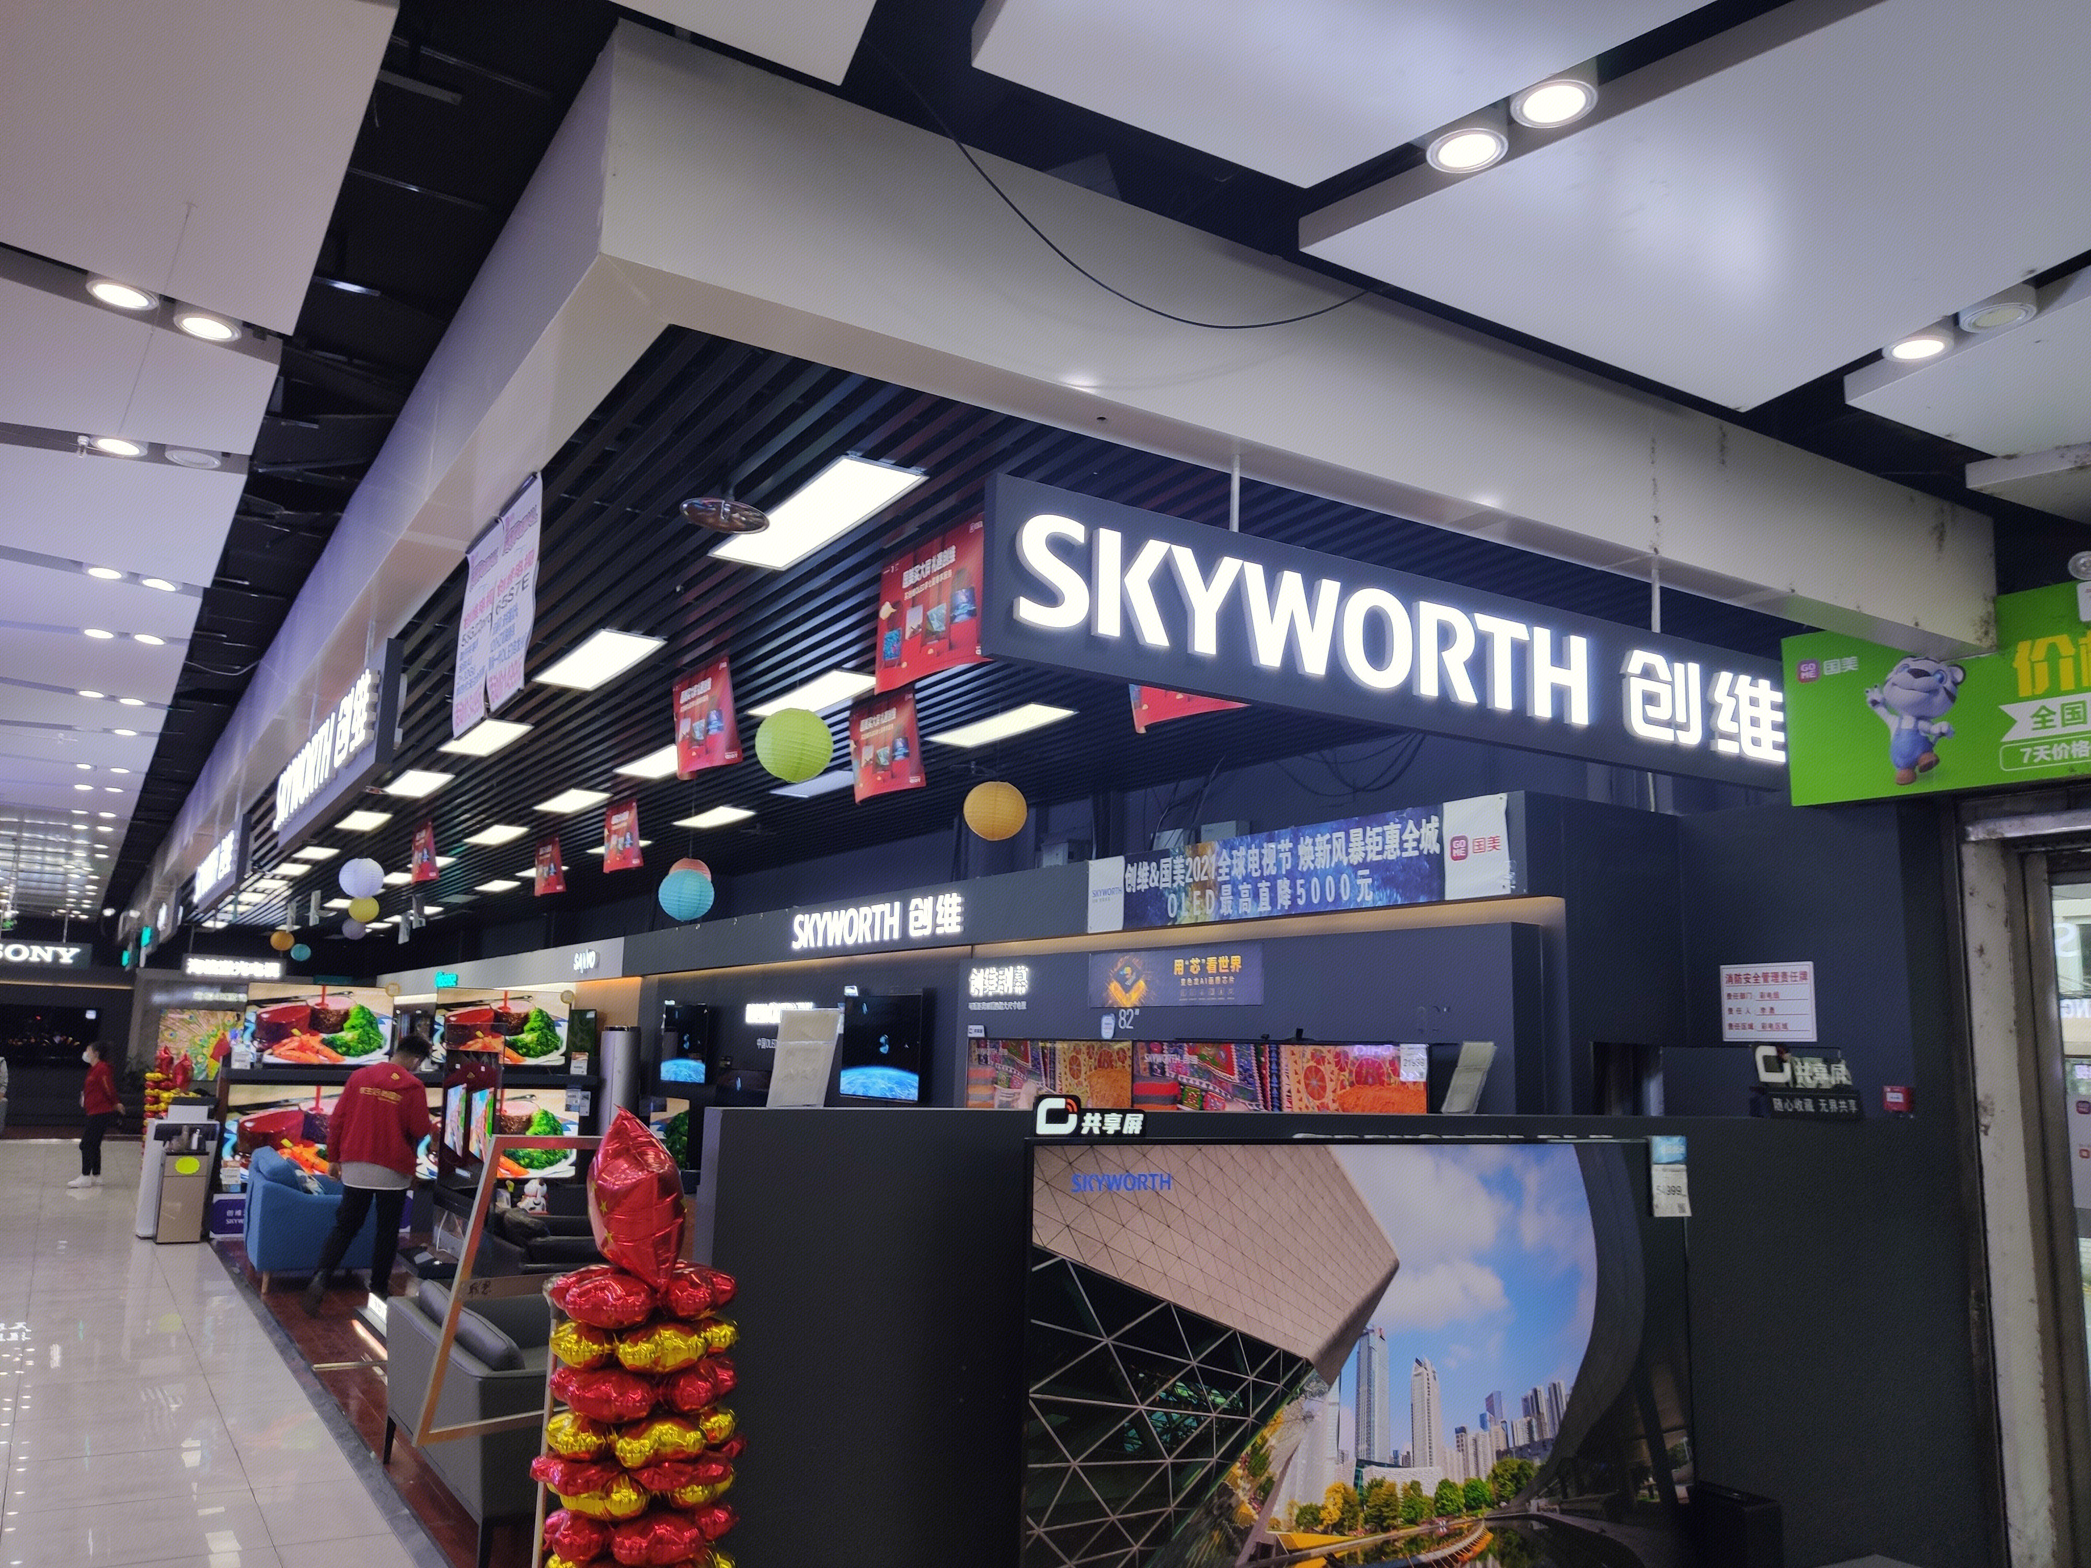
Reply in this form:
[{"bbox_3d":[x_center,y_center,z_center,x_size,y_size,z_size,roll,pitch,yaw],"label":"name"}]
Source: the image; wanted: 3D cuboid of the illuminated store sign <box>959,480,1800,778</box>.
[{"bbox_3d":[1.295,-0.384,4.947,3.380,0.500,0.120,7,-11,-31],"label":"illuminated store sign"}]

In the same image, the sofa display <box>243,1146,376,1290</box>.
[{"bbox_3d":[-5.179,3.067,11.173,0.750,0.930,0.840,8,-12,-33],"label":"sofa display"}]

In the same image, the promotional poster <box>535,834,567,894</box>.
[{"bbox_3d":[-4.424,0.751,14.051,0.040,0.480,0.600,9,-12,-35],"label":"promotional poster"}]

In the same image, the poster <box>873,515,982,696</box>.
[{"bbox_3d":[-0.399,-0.600,5.368,0.040,0.485,0.670,8,-12,-35],"label":"poster"}]

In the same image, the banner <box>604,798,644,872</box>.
[{"bbox_3d":[-3.139,0.393,11.659,0.050,0.490,0.610,9,-12,-37],"label":"banner"}]

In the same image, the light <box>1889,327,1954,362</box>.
[{"bbox_3d":[2.616,-1.349,4.704,0.190,0.090,0.190,7,-11,-31],"label":"light"}]

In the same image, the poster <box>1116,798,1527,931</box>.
[{"bbox_3d":[1.161,0.425,7.574,0.020,0.421,2.813,7,-11,-31],"label":"poster"}]

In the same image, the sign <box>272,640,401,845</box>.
[{"bbox_3d":[-3.429,-0.095,7.484,0.120,0.500,3.340,7,-11,-31],"label":"sign"}]

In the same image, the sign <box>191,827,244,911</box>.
[{"bbox_3d":[-6.682,0.698,12.714,0.120,0.490,3.380,7,-11,-31],"label":"sign"}]

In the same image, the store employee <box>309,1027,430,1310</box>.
[{"bbox_3d":[-4.535,2.580,10.614,0.620,1.740,0.500,3,-10,-6],"label":"store employee"}]

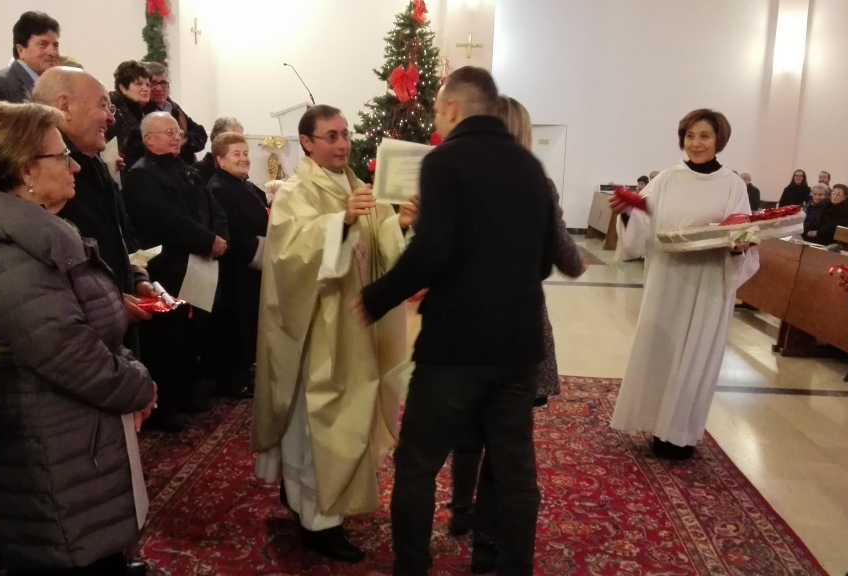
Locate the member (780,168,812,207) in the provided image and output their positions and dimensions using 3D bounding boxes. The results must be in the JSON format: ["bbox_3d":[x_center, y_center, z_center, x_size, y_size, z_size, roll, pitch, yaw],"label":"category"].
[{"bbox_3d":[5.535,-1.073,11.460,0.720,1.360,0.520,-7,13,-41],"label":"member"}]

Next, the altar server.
[{"bbox_3d":[1.294,-0.003,3.740,0.700,1.690,0.520,6,11,23],"label":"altar server"}]

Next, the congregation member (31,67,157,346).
[{"bbox_3d":[-1.046,0.177,2.394,0.480,1.690,0.540,-1,10,-13],"label":"congregation member"}]

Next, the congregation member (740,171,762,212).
[{"bbox_3d":[5.088,-1.197,12.253,0.720,1.300,0.500,-2,11,-22],"label":"congregation member"}]

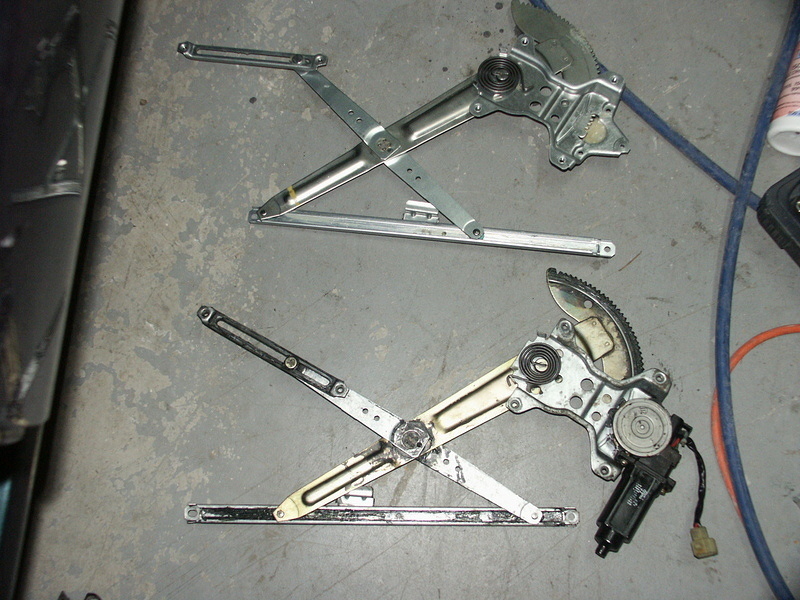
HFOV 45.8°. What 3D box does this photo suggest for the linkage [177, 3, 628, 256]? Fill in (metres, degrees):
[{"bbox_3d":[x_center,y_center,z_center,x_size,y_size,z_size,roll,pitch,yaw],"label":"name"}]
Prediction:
[{"bbox_3d":[-0.004,-0.234,1.153,0.567,0.060,0.314,5,76,5],"label":"linkage"}]

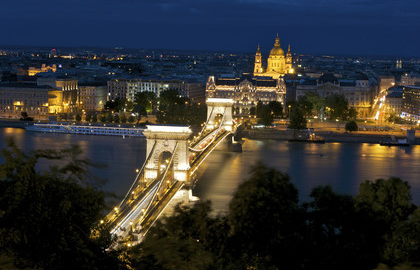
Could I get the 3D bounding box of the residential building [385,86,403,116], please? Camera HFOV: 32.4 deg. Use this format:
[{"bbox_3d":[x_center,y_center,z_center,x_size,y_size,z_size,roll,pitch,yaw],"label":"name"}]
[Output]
[{"bbox_3d":[188.690,-33.890,723.690,27.000,29.000,26.000,2,6,7],"label":"residential building"}]

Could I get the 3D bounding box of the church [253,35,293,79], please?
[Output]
[{"bbox_3d":[108.180,-120.750,1188.090,58.000,96.000,86.000,2,6,9],"label":"church"}]

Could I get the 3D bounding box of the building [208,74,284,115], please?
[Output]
[{"bbox_3d":[37.060,-40.500,707.890,75.000,38.000,60.000,2,6,7],"label":"building"}]

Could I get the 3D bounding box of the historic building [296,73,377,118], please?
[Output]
[{"bbox_3d":[118.150,-37.820,697.360,70.000,39.000,58.000,2,6,7],"label":"historic building"}]

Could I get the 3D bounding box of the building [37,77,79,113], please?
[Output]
[{"bbox_3d":[-144.090,-37.500,675.550,26.000,30.500,41.000,4,7,20],"label":"building"}]

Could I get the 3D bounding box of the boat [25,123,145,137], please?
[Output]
[{"bbox_3d":[-91.030,-5.100,570.570,116.000,8.000,11.500,3,6,16],"label":"boat"}]

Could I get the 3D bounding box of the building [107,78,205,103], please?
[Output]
[{"bbox_3d":[-54.670,-39.690,718.040,82.000,29.600,58.000,2,6,7],"label":"building"}]

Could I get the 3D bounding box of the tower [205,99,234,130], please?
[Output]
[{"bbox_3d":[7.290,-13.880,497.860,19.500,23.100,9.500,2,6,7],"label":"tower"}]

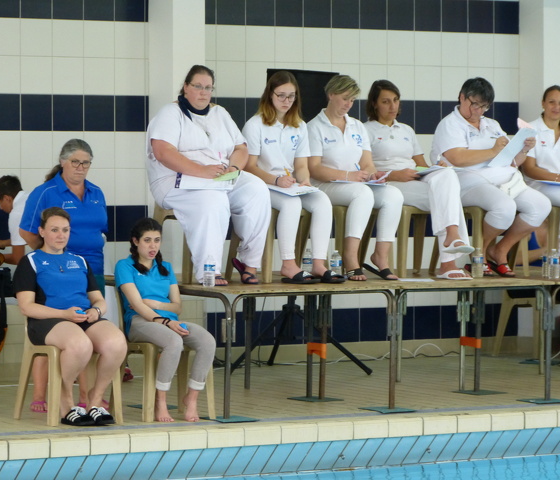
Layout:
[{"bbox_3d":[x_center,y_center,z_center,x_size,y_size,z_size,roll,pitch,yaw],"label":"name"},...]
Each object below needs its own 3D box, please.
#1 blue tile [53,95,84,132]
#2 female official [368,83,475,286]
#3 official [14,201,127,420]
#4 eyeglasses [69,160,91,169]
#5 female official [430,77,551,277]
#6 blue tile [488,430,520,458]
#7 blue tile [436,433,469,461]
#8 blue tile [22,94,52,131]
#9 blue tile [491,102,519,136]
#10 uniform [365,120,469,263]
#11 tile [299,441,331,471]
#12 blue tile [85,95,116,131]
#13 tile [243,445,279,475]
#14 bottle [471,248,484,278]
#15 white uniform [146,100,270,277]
[{"bbox_3d":[-1.458,-0.873,21.200,0.247,0.250,0.010,-1,2,-34],"label":"blue tile"},{"bbox_3d":[0.816,-0.369,18.642,0.480,1.210,0.660,-1,2,-35],"label":"female official"},{"bbox_3d":[-1.189,0.417,17.145,0.540,1.200,0.620,-1,2,-35],"label":"official"},{"bbox_3d":[-1.198,-0.454,18.319,0.137,0.046,0.140,-1,7,-22],"label":"eyeglasses"},{"bbox_3d":[1.385,-0.420,20.450,0.600,1.310,0.760,-1,2,-37],"label":"female official"},{"bbox_3d":[1.330,1.212,18.373,0.122,0.245,0.010,-1,46,-34],"label":"blue tile"},{"bbox_3d":[1.021,1.216,18.161,0.122,0.245,0.010,-1,46,-34],"label":"blue tile"},{"bbox_3d":[-1.681,-0.880,21.343,0.252,0.254,0.010,-1,2,-34],"label":"blue tile"},{"bbox_3d":[1.713,-0.920,23.367,0.247,0.250,0.010,-1,2,-34],"label":"blue tile"},{"bbox_3d":[0.893,-0.322,20.200,0.460,0.930,0.640,-1,2,-33],"label":"uniform"},{"bbox_3d":[0.195,1.228,17.597,0.122,0.245,0.010,-1,46,-34],"label":"tile"},{"bbox_3d":[-1.252,-0.876,21.341,0.247,0.250,0.010,-1,2,-34],"label":"blue tile"},{"bbox_3d":[-0.119,1.240,17.436,0.120,0.010,0.245,-1,-43,-34],"label":"tile"},{"bbox_3d":[1.292,0.149,20.198,0.067,0.192,0.067,-1,2,-34],"label":"bottle"},{"bbox_3d":[-0.439,-0.289,18.964,0.640,1.090,0.700,-1,2,-34],"label":"white uniform"}]

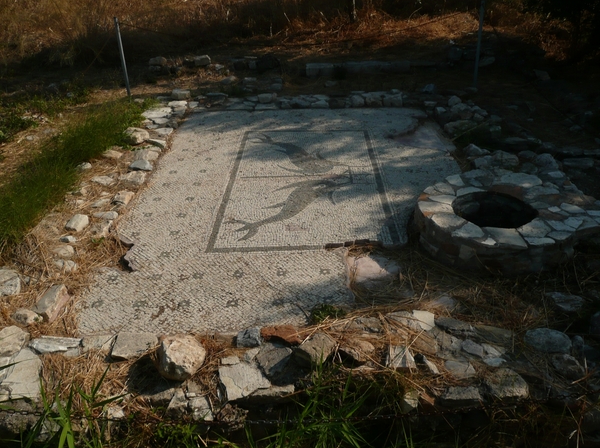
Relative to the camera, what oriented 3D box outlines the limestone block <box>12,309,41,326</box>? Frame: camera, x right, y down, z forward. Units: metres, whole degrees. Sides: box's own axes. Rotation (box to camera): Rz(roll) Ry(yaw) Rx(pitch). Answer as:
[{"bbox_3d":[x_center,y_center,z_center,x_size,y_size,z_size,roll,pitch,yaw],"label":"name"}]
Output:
[{"bbox_3d":[-1.317,0.453,2.346,0.140,0.060,0.085,7,32,15],"label":"limestone block"}]

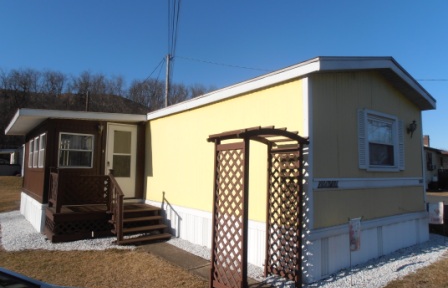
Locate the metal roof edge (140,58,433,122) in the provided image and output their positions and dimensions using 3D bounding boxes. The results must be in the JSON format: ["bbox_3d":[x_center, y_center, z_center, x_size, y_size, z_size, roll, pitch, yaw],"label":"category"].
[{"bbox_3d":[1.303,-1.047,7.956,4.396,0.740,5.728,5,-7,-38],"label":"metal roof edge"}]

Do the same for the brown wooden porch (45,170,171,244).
[{"bbox_3d":[-2.633,1.340,7.062,2.309,1.510,1.968,5,-7,-38],"label":"brown wooden porch"}]

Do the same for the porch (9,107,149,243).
[{"bbox_3d":[-4.779,0.759,9.551,3.093,3.049,4.810,5,-7,-38],"label":"porch"}]

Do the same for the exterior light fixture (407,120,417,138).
[{"bbox_3d":[4.002,-0.322,6.591,0.141,0.355,0.163,5,-7,-38],"label":"exterior light fixture"}]

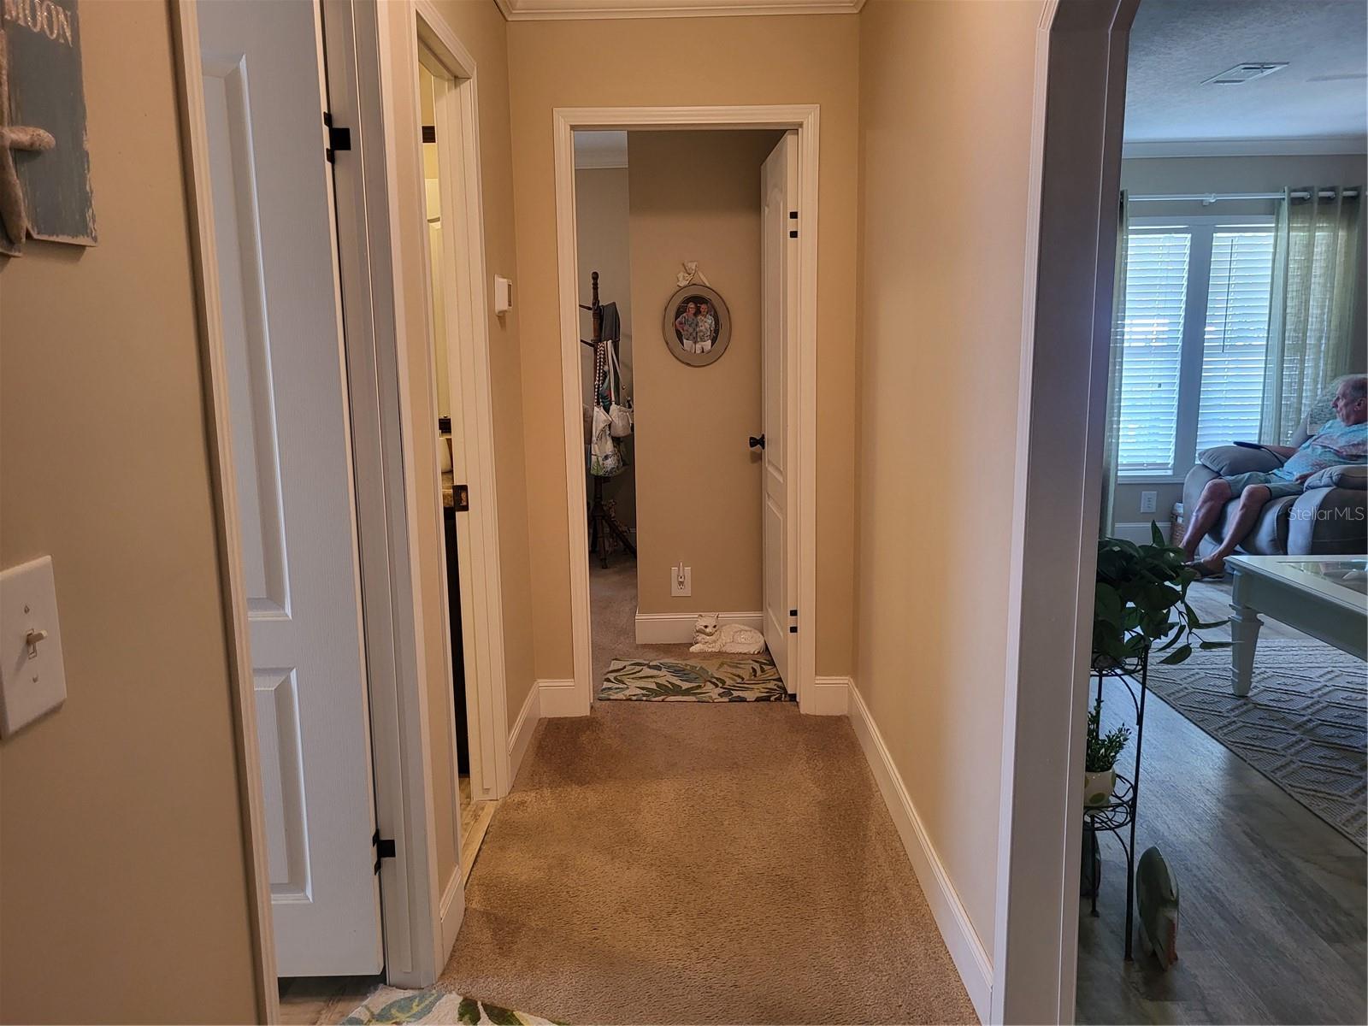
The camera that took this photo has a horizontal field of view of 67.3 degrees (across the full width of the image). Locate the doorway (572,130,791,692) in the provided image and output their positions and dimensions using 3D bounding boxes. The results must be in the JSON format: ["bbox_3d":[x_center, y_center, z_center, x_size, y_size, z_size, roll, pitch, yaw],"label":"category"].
[{"bbox_3d":[0.026,-0.280,3.615,0.753,2.036,0.120,-1,10,0],"label":"doorway"}]

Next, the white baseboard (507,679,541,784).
[{"bbox_3d":[-0.530,0.724,3.449,0.016,0.135,0.583,-1,10,0],"label":"white baseboard"}]

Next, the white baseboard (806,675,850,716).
[{"bbox_3d":[0.533,0.659,3.725,0.146,0.135,0.016,-1,10,0],"label":"white baseboard"}]

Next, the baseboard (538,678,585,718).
[{"bbox_3d":[-0.458,0.673,3.728,0.160,0.135,0.016,-1,10,0],"label":"baseboard"}]

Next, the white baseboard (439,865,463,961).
[{"bbox_3d":[-0.531,0.916,2.356,0.016,0.135,0.199,-1,10,0],"label":"white baseboard"}]

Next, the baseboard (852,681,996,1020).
[{"bbox_3d":[0.598,0.807,2.873,0.016,0.135,1.744,-1,10,0],"label":"baseboard"}]

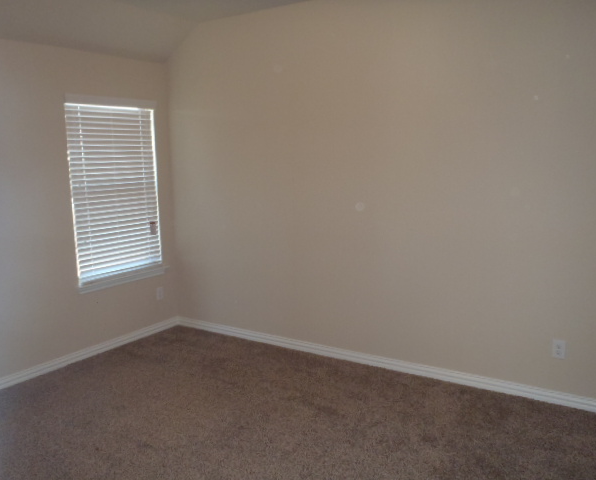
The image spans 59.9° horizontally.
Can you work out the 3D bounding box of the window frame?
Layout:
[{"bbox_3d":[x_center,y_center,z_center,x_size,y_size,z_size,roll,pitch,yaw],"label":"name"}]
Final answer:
[{"bbox_3d":[-1.492,-0.407,4.318,0.060,1.463,0.866,5,10,32],"label":"window frame"}]

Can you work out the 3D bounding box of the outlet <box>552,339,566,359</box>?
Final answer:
[{"bbox_3d":[1.625,0.682,3.221,0.072,0.117,0.011,5,10,32],"label":"outlet"}]

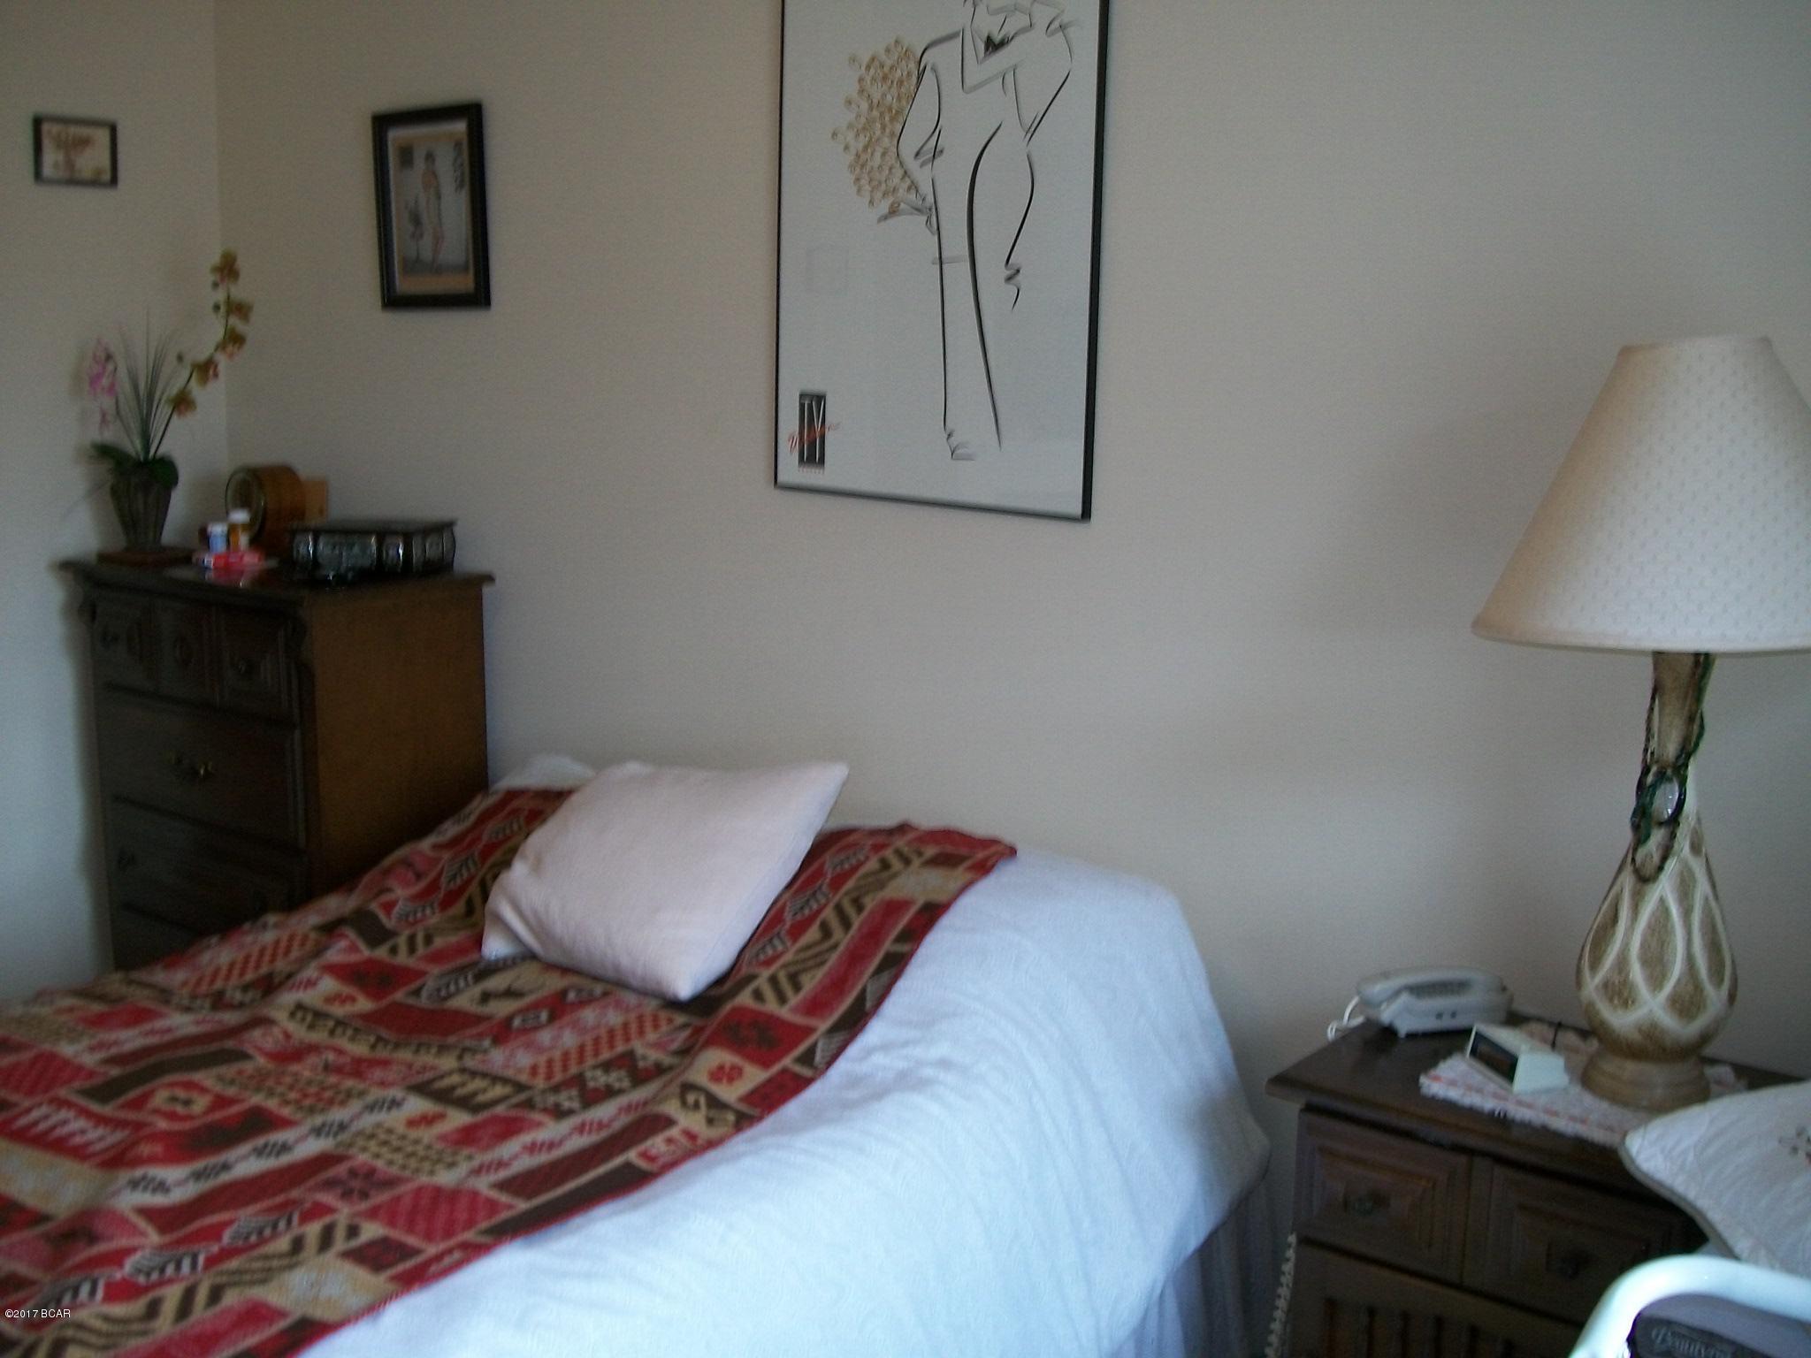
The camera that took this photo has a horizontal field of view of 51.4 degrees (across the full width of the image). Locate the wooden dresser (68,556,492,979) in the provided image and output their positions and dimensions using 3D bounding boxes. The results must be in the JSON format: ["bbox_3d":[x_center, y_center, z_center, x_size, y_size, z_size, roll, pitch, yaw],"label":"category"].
[{"bbox_3d":[-1.226,0.295,3.745,0.756,1.030,0.439,9,13,36],"label":"wooden dresser"}]

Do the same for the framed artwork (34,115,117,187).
[{"bbox_3d":[-1.630,-1.038,3.717,0.020,0.130,0.174,9,13,36],"label":"framed artwork"}]

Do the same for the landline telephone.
[{"bbox_3d":[0.690,0.419,2.463,0.190,0.066,0.093,-2,11,-14],"label":"landline telephone"}]

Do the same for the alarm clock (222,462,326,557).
[{"bbox_3d":[-1.266,-0.326,3.783,0.148,0.175,0.135,9,13,36],"label":"alarm clock"}]

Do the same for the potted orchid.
[{"bbox_3d":[-1.444,-0.551,3.714,0.308,0.579,0.200,-3,12,-22],"label":"potted orchid"}]

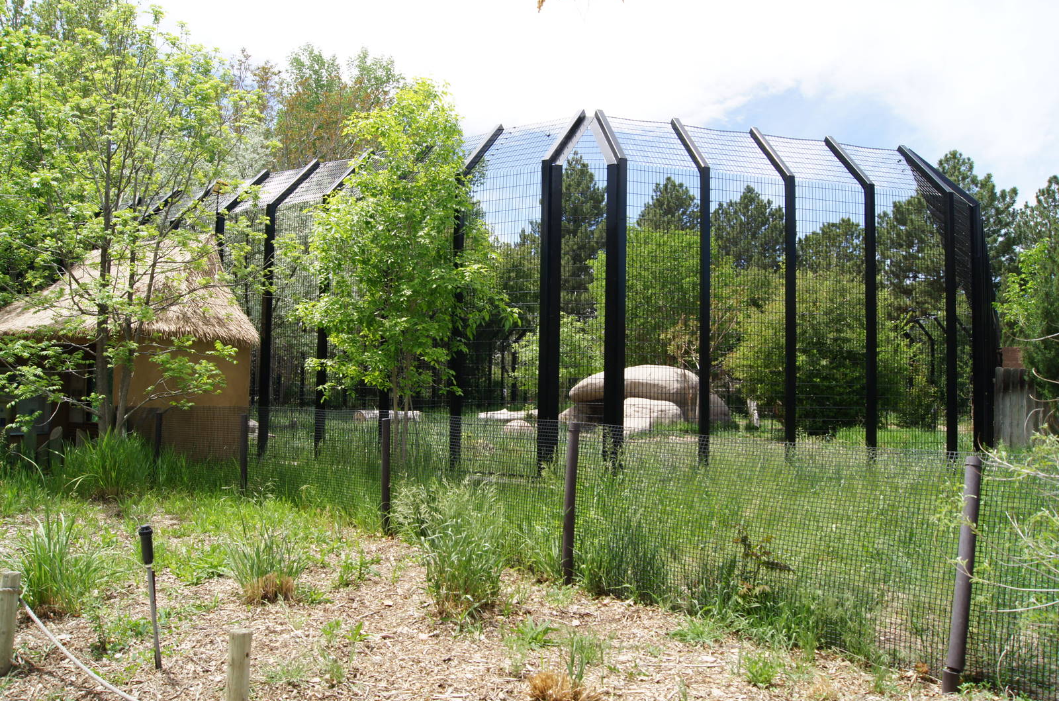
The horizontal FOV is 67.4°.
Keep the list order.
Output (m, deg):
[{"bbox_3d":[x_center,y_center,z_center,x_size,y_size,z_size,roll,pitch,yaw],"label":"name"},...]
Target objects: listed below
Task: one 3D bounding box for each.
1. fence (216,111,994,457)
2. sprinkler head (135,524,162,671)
[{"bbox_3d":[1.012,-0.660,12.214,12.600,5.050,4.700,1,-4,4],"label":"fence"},{"bbox_3d":[-1.778,1.161,3.740,0.068,0.668,0.068,-6,-3,0],"label":"sprinkler head"}]

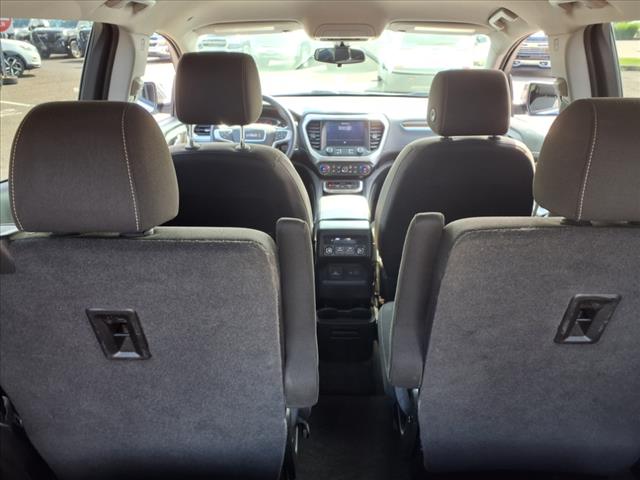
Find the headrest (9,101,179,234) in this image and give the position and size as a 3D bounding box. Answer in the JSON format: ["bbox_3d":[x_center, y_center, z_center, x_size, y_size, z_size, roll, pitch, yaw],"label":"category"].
[{"bbox_3d":[-0.358,-0.116,0.800,0.262,0.210,0.130,1,29,1],"label":"headrest"}]

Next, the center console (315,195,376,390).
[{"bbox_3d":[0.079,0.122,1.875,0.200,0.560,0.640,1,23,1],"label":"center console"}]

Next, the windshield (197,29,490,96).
[{"bbox_3d":[0.084,-0.911,2.632,1.400,0.080,0.800,1,-6,1],"label":"windshield"}]

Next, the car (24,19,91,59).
[{"bbox_3d":[-14.382,-11.711,29.075,2.050,1.920,5.600,1,23,3],"label":"car"}]

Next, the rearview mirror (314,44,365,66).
[{"bbox_3d":[0.088,-0.834,2.263,0.235,0.075,0.050,4,23,9],"label":"rearview mirror"}]

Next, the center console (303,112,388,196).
[{"bbox_3d":[0.095,-0.407,2.302,0.400,0.310,0.270,1,23,1],"label":"center console"}]

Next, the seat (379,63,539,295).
[{"bbox_3d":[0.482,-0.195,1.970,0.540,0.950,0.760,1,23,1],"label":"seat"}]

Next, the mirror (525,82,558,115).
[{"bbox_3d":[1.068,-0.682,2.400,0.200,0.165,0.110,4,23,10],"label":"mirror"}]

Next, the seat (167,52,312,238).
[{"bbox_3d":[-0.314,-0.225,1.977,0.540,1.000,0.760,1,23,1],"label":"seat"}]

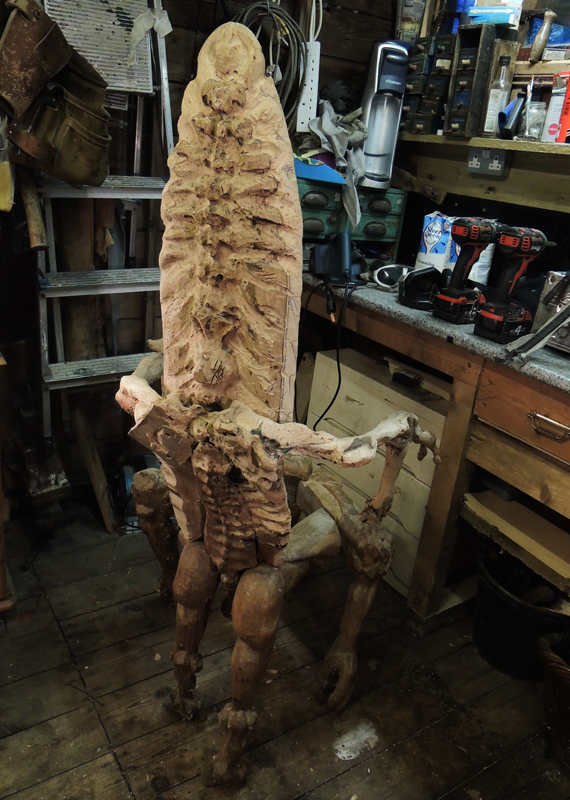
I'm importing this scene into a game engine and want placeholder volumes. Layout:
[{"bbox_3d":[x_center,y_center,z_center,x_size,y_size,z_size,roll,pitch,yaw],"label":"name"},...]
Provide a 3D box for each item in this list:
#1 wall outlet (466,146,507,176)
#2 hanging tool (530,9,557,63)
[{"bbox_3d":[0.612,-0.711,1.922,0.045,0.082,0.138,-8,26,-31],"label":"wall outlet"},{"bbox_3d":[0.674,-0.953,1.699,0.035,0.130,0.035,-8,35,-31],"label":"hanging tool"}]

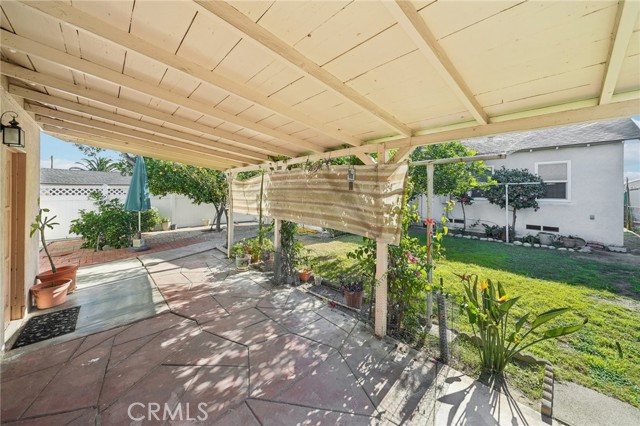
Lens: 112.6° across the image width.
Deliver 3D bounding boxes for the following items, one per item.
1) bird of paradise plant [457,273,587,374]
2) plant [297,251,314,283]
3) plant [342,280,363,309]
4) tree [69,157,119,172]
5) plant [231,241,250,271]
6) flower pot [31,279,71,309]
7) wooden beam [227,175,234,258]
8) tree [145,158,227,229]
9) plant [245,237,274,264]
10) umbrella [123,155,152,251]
[{"bbox_3d":[1.742,0.948,1.880,0.950,0.830,0.650,0,3,6],"label":"bird of paradise plant"},{"bbox_3d":[-0.264,0.941,3.750,0.310,0.560,0.290,0,3,-4],"label":"plant"},{"bbox_3d":[0.466,1.096,2.920,0.280,0.410,0.270,1,3,9],"label":"plant"},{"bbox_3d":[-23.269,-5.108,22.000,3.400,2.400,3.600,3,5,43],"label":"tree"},{"bbox_3d":[-1.612,0.867,4.350,0.390,0.610,0.380,-1,4,-20],"label":"plant"},{"bbox_3d":[-3.652,1.109,2.900,0.340,0.280,0.340,3,4,38],"label":"flower pot"},{"bbox_3d":[-2.115,0.047,5.050,0.105,2.070,0.105,-3,5,-44],"label":"wooden beam"},{"bbox_3d":[-5.236,-0.798,8.300,2.900,2.950,2.600,-2,4,-32],"label":"tree"},{"bbox_3d":[-1.348,0.836,4.750,0.600,0.620,0.500,-1,4,-16],"label":"plant"},{"bbox_3d":[-4.966,-0.288,5.850,0.550,2.600,0.530,-3,5,-40],"label":"umbrella"}]

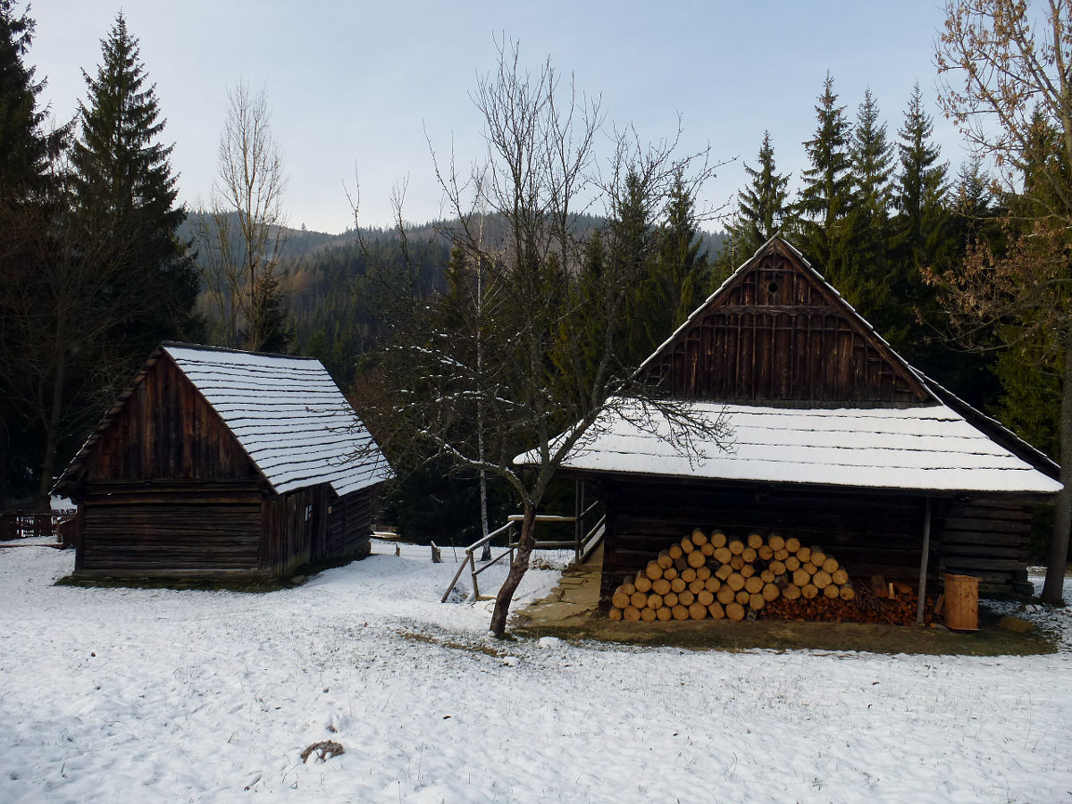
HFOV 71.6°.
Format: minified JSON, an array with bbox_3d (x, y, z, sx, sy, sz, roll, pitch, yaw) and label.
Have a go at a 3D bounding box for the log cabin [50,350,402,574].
[{"bbox_3d":[-7.850,1.400,20.200,5.900,5.300,6.900,0,0,12],"label":"log cabin"}]

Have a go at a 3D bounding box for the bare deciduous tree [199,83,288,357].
[{"bbox_3d":[-15.800,-6.400,40.500,5.000,22.000,4.800,0,0,0],"label":"bare deciduous tree"}]

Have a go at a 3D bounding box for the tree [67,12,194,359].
[{"bbox_3d":[-19.400,-7.200,36.000,6.400,23.500,6.400,0,0,0],"label":"tree"}]

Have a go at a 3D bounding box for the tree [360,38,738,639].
[{"bbox_3d":[0.160,-0.970,11.800,5.800,9.400,5.300,0,0,0],"label":"tree"}]

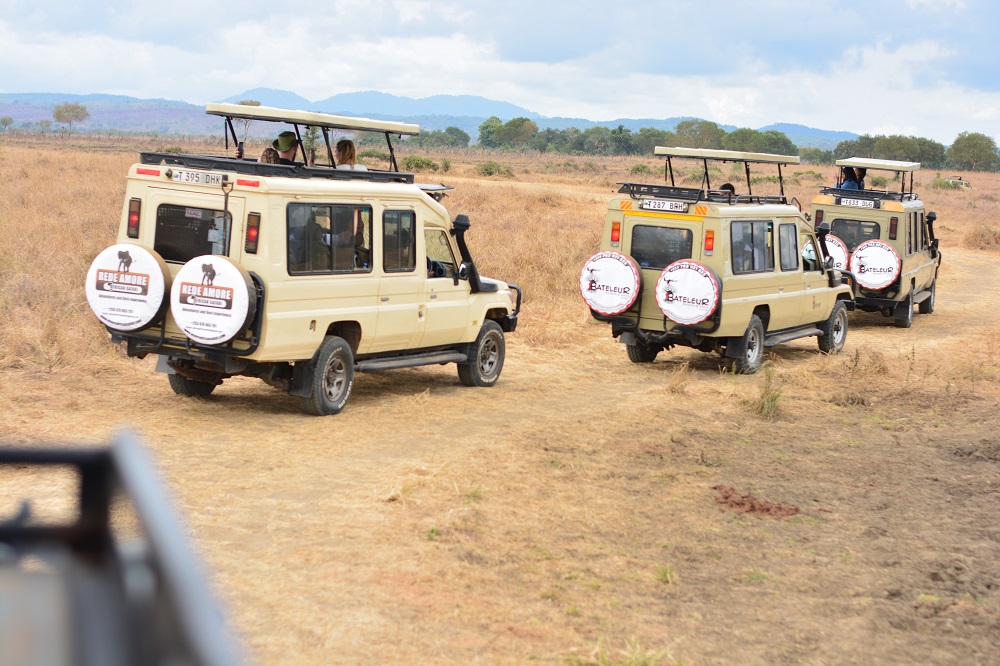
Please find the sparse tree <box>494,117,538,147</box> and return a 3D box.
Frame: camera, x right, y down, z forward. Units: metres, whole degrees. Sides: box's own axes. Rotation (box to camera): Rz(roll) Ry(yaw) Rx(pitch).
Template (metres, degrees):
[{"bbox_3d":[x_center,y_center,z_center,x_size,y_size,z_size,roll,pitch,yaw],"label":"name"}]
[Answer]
[{"bbox_3d":[3.457,-43.217,450.000,9.724,7.131,9.238,4,6,0],"label":"sparse tree"}]

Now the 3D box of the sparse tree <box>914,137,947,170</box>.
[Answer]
[{"bbox_3d":[88.581,-37.167,430.000,7.227,6.814,6.866,4,6,0],"label":"sparse tree"}]

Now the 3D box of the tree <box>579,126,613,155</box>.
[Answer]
[{"bbox_3d":[20.636,-41.489,450.000,7.347,6.267,6.980,4,6,0],"label":"tree"}]

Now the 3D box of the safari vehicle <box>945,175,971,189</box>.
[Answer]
[{"bbox_3d":[75.265,-24.384,340.000,5.600,2.650,1.900,2,6,-22],"label":"safari vehicle"}]

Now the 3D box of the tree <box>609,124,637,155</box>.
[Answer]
[{"bbox_3d":[26.579,-41.705,450.000,6.267,6.699,5.953,4,6,0],"label":"tree"}]

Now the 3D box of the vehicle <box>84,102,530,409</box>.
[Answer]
[{"bbox_3d":[-1.647,-0.776,21.297,1.900,2.850,6.300,8,6,23],"label":"vehicle"}]

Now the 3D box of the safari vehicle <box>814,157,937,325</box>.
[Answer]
[{"bbox_3d":[6.452,-1.615,35.664,1.900,2.700,6.080,7,6,17],"label":"safari vehicle"}]

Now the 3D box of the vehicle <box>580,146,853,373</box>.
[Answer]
[{"bbox_3d":[3.189,-1.026,27.666,1.900,2.780,6.070,7,7,26],"label":"vehicle"}]

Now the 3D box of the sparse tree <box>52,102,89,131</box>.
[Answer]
[{"bbox_3d":[-92.809,-46.242,450.000,7.779,7.131,7.390,4,6,0],"label":"sparse tree"}]

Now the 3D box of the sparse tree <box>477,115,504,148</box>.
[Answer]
[{"bbox_3d":[-2.161,-43.217,450.000,5.834,7.131,5.543,4,6,0],"label":"sparse tree"}]

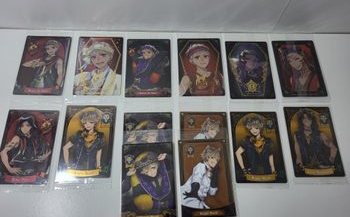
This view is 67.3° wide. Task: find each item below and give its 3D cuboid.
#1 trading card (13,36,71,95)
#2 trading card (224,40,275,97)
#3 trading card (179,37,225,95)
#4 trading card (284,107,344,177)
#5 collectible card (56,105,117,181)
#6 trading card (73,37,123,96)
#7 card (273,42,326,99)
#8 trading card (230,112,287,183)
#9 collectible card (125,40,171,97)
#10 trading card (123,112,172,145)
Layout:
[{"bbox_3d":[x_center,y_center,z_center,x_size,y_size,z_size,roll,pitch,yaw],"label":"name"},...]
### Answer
[{"bbox_3d":[-0.170,-0.057,0.341,0.059,0.002,0.086,1,69,-3],"label":"trading card"},{"bbox_3d":[0.100,-0.053,0.353,0.059,0.002,0.086,0,69,-3],"label":"trading card"},{"bbox_3d":[0.034,-0.057,0.351,0.059,0.002,0.086,0,69,-3],"label":"trading card"},{"bbox_3d":[0.169,0.039,0.322,0.059,0.002,0.086,0,69,-3],"label":"trading card"},{"bbox_3d":[-0.102,0.037,0.309,0.059,0.002,0.086,1,69,-3],"label":"collectible card"},{"bbox_3d":[-0.099,-0.057,0.345,0.059,0.002,0.086,-1,69,-3],"label":"trading card"},{"bbox_3d":[0.168,-0.056,0.357,0.059,0.002,0.086,-1,69,-3],"label":"card"},{"bbox_3d":[0.099,0.045,0.316,0.059,0.002,0.086,0,69,-3],"label":"trading card"},{"bbox_3d":[-0.035,-0.055,0.347,0.059,0.002,0.086,0,69,-3],"label":"collectible card"},{"bbox_3d":[-0.032,0.045,0.309,0.059,0.002,0.086,0,69,-3],"label":"trading card"}]

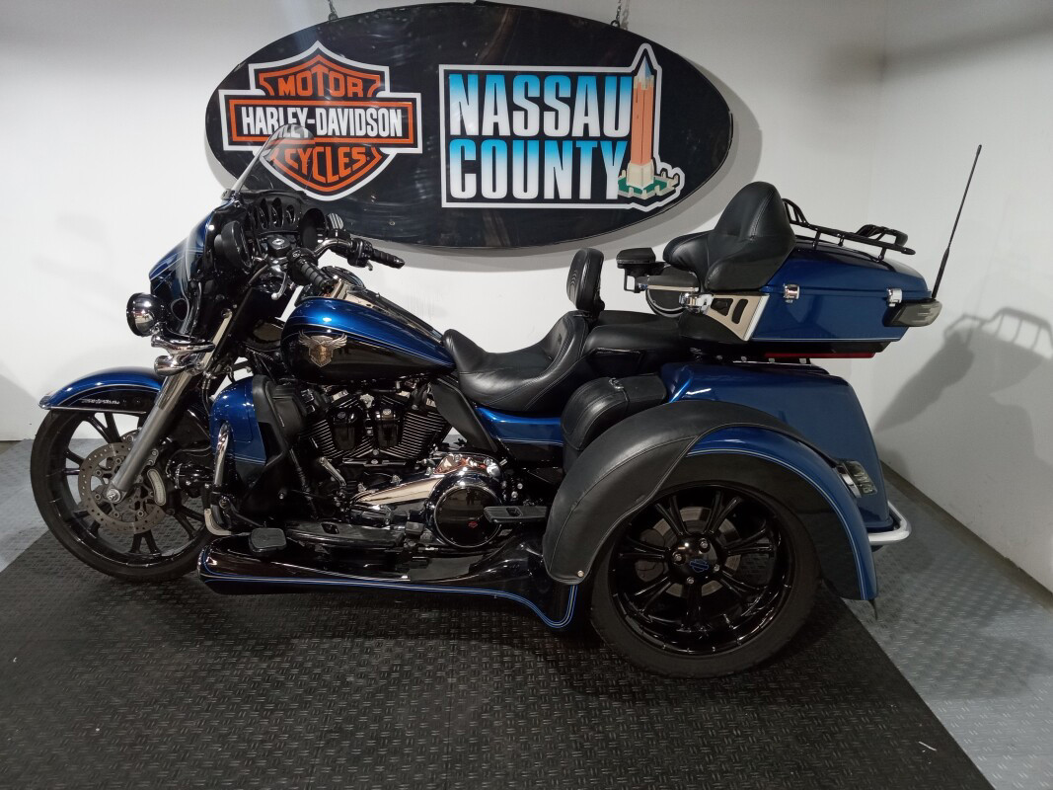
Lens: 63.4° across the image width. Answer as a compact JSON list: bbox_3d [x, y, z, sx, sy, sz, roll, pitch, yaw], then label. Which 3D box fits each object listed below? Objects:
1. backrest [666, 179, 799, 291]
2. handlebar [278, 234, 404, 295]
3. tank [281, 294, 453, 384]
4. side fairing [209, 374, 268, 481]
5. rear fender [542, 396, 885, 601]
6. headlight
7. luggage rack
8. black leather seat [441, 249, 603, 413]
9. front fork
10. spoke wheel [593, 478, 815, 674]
[{"bbox_3d":[0.610,-0.481,2.504,0.310,0.290,0.560,0,16,-2],"label":"backrest"},{"bbox_3d":[-0.549,-0.400,2.491,0.270,0.150,0.840,1,16,5],"label":"handlebar"},{"bbox_3d":[-0.455,-0.189,2.554,0.510,0.270,0.360,0,16,-2],"label":"tank"},{"bbox_3d":[-0.782,0.098,2.313,0.180,0.310,0.190,0,16,-2],"label":"side fairing"},{"bbox_3d":[0.446,0.260,2.163,0.860,0.470,0.320,0,16,-2],"label":"rear fender"},{"bbox_3d":[-1.028,-0.219,2.320,0.105,0.125,0.125,1,16,5],"label":"headlight"},{"bbox_3d":[0.890,-0.497,2.509,0.410,0.170,0.400,0,16,-2],"label":"luggage rack"},{"bbox_3d":[-0.010,-0.216,2.560,0.480,0.450,0.400,0,16,-2],"label":"black leather seat"},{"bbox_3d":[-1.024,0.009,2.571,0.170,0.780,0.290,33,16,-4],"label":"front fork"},{"bbox_3d":[0.445,0.414,2.241,0.650,0.650,0.215,0,16,-2],"label":"spoke wheel"}]

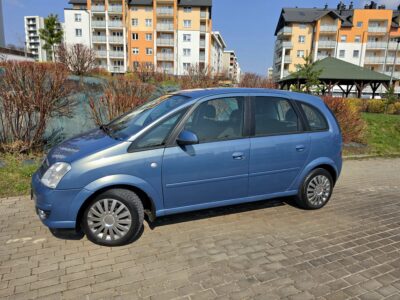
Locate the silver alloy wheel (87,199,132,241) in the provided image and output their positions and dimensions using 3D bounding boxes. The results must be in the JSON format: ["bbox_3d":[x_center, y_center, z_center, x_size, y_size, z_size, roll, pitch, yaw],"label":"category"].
[{"bbox_3d":[-0.881,0.666,2.636,0.410,0.410,0.140,-1,11,-6],"label":"silver alloy wheel"}]

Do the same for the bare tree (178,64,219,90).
[{"bbox_3d":[-0.079,-3.713,14.000,2.050,1.650,1.800,1,11,-1],"label":"bare tree"}]

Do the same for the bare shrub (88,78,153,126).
[{"bbox_3d":[-2.304,-1.365,7.800,1.800,1.500,1.500,-2,11,-16],"label":"bare shrub"}]

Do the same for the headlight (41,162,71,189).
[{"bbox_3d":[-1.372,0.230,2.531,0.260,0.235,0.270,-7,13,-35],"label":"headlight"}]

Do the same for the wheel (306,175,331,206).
[{"bbox_3d":[1.550,0.522,3.571,0.410,0.410,0.140,-3,11,-21],"label":"wheel"}]

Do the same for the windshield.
[{"bbox_3d":[-0.707,-0.449,3.324,0.950,0.140,1.330,-34,20,-12],"label":"windshield"}]

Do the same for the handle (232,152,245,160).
[{"bbox_3d":[0.424,0.066,2.961,0.155,0.075,0.050,-3,11,-21],"label":"handle"}]

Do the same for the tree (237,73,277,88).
[{"bbox_3d":[3.894,-4.300,18.000,2.500,2.000,2.200,3,11,11],"label":"tree"}]

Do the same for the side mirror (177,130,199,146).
[{"bbox_3d":[-0.125,-0.127,2.632,0.170,0.155,0.200,-3,11,-21],"label":"side mirror"}]

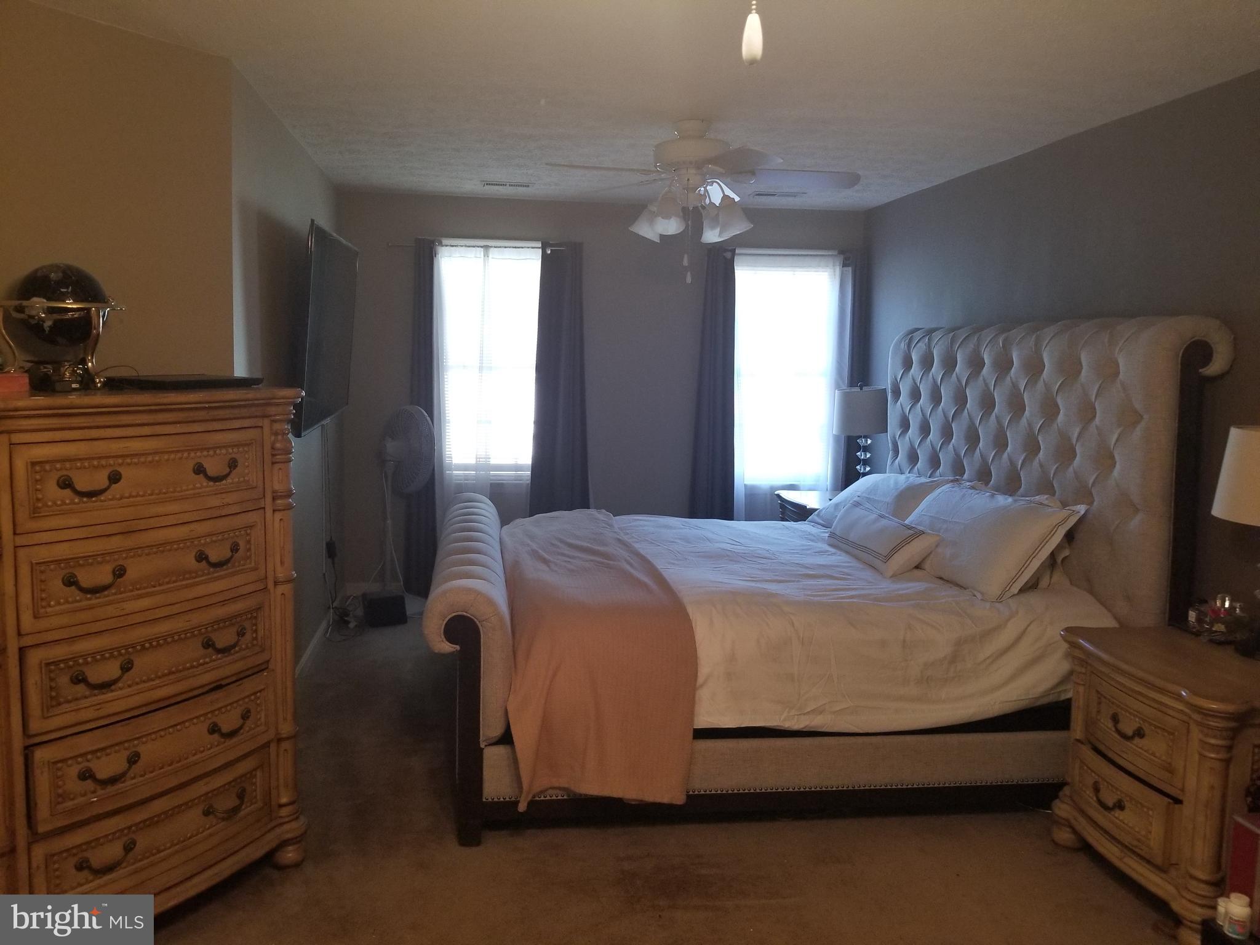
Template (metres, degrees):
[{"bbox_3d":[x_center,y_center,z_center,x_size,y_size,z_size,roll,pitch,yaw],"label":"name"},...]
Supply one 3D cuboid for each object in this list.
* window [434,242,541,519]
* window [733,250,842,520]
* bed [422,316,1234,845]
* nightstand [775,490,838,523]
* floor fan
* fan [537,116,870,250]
[{"bbox_3d":[-0.857,-0.619,5.734,0.650,1.550,0.100,0,7,-9],"label":"window"},{"bbox_3d":[0.965,-0.621,6.026,0.690,1.550,0.100,0,7,-9],"label":"window"},{"bbox_3d":[0.516,0.192,3.917,2.540,1.650,2.000,0,7,-8],"label":"bed"},{"bbox_3d":[1.186,0.498,5.476,0.540,0.690,0.660,0,7,-9],"label":"nightstand"},{"bbox_3d":[-1.324,0.212,5.365,0.420,1.190,0.480,-4,8,-35],"label":"floor fan"},{"bbox_3d":[0.282,-1.194,3.927,1.300,0.490,1.300,0,7,-9],"label":"fan"}]

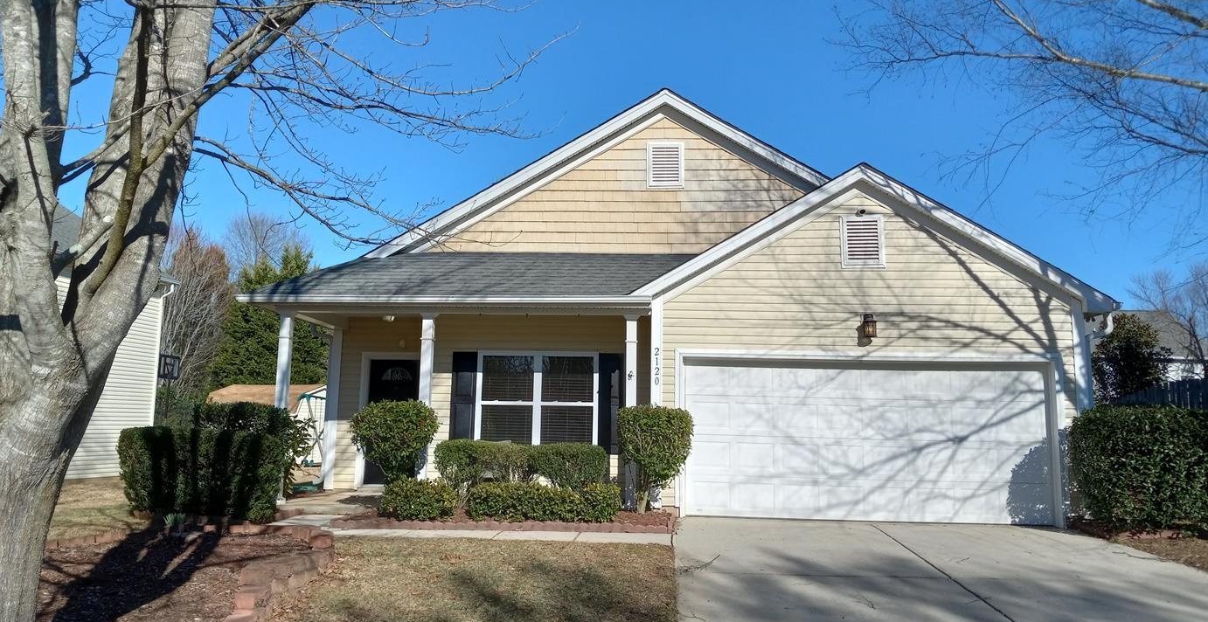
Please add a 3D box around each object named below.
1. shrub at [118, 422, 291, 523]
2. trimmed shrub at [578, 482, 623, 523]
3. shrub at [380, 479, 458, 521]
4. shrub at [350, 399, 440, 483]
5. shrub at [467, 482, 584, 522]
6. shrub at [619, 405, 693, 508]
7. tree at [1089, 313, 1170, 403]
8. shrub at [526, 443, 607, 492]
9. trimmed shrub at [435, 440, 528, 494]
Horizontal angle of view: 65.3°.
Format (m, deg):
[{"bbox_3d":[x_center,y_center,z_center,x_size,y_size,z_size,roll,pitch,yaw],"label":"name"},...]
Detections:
[{"bbox_3d":[-5.061,2.044,12.067,1.942,1.156,1.000,1,-9,4],"label":"shrub"},{"bbox_3d":[-0.069,2.359,11.650,0.600,0.458,0.600,1,-9,4],"label":"trimmed shrub"},{"bbox_3d":[-2.319,2.329,11.776,0.980,0.500,0.820,1,-7,4],"label":"shrub"},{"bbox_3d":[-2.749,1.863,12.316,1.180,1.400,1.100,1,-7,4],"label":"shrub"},{"bbox_3d":[-0.982,2.354,11.687,1.430,0.480,0.780,1,-7,4],"label":"shrub"},{"bbox_3d":[0.662,1.912,12.032,0.950,1.351,0.950,1,-9,4],"label":"shrub"},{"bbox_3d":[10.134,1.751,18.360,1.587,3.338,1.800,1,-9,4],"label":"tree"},{"bbox_3d":[-0.458,2.109,12.223,1.047,0.777,0.850,1,-9,4],"label":"shrub"},{"bbox_3d":[-1.590,2.108,12.244,1.278,0.842,0.900,1,-9,4],"label":"trimmed shrub"}]

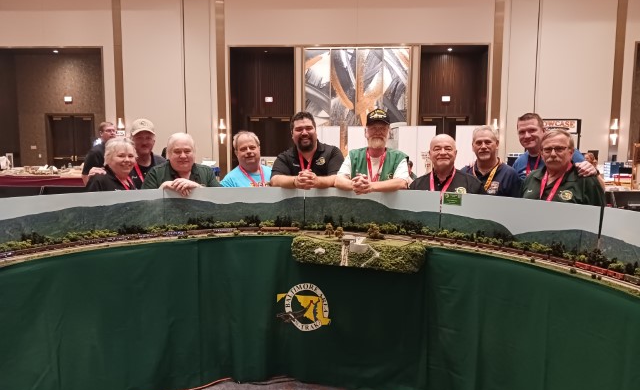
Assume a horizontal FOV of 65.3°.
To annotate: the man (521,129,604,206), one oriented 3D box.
[{"bbox_3d":[1.493,0.385,3.129,0.540,1.650,0.380,6,8,43],"label":"man"}]

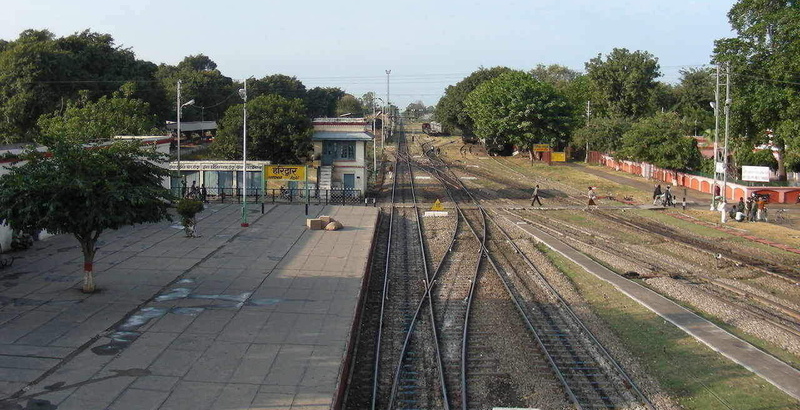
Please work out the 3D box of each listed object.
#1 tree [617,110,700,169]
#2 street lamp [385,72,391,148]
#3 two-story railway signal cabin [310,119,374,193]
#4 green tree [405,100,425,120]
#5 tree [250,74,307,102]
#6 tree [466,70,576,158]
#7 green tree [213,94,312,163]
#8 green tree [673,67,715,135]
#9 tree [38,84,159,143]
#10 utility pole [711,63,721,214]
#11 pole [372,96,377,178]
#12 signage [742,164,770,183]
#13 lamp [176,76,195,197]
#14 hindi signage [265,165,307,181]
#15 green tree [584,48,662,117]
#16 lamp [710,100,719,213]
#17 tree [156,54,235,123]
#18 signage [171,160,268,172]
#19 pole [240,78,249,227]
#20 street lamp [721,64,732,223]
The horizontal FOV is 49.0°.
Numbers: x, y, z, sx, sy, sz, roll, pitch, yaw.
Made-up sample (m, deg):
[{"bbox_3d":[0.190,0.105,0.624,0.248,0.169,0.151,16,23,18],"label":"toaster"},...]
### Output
[{"bbox_3d":[25.109,-5.625,84.649,8.100,6.737,7.300,0,6,0],"label":"tree"},{"bbox_3d":[-2.501,-21.042,191.000,1.200,16.700,1.000,0,6,0],"label":"street lamp"},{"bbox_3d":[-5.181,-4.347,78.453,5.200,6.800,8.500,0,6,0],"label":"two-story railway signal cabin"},{"bbox_3d":[8.837,-52.399,517.355,13.000,16.000,13.000,0,6,0],"label":"green tree"},{"bbox_3d":[-18.587,-13.294,134.344,10.500,13.600,10.500,0,6,0],"label":"tree"},{"bbox_3d":[19.600,-14.924,143.724,17.300,14.200,15.500,0,6,0],"label":"tree"},{"bbox_3d":[-12.811,-5.836,81.823,9.400,9.100,9.000,0,6,0],"label":"green tree"},{"bbox_3d":[43.144,-12.803,127.358,9.000,14.000,9.000,0,6,0],"label":"green tree"},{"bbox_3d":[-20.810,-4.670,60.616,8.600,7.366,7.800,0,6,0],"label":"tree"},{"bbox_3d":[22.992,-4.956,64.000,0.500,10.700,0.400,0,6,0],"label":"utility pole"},{"bbox_3d":[-2.646,-7.240,93.500,0.350,9.100,0.300,0,6,0],"label":"pole"},{"bbox_3d":[28.571,-2.481,70.500,2.050,1.200,0.100,4,7,33],"label":"signage"},{"bbox_3d":[-17.503,-5.299,71.827,1.400,9.400,0.350,1,6,6],"label":"lamp"},{"bbox_3d":[-6.969,-1.917,53.449,2.600,0.975,0.120,0,6,3],"label":"hindi signage"},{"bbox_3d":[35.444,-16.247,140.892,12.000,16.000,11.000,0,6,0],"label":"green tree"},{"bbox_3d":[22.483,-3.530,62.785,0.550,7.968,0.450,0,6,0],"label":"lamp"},{"bbox_3d":[-36.120,-17.930,155.885,13.500,16.400,12.500,0,6,0],"label":"tree"},{"bbox_3d":[-14.664,-3.171,70.952,7.800,0.930,0.200,0,6,0],"label":"signage"},{"bbox_3d":[-8.328,-2.746,47.187,0.420,7.920,0.380,0,6,0],"label":"pole"},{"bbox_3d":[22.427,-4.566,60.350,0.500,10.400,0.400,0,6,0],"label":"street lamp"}]

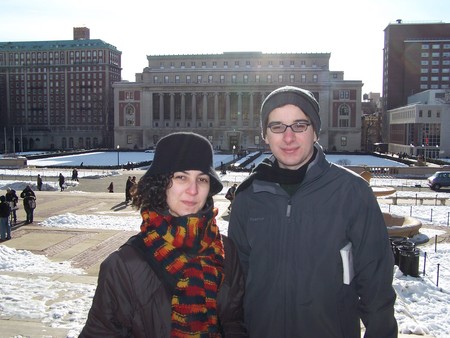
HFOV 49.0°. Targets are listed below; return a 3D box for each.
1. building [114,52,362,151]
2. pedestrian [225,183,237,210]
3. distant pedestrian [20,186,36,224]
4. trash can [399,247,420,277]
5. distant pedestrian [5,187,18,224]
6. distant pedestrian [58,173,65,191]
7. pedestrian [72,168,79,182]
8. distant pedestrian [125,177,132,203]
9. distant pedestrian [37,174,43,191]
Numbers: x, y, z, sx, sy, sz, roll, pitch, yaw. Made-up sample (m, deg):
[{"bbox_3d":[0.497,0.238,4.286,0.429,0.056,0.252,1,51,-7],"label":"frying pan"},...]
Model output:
[{"bbox_3d":[6.303,-23.939,183.565,80.019,31.997,50.000,1,5,8],"label":"building"},{"bbox_3d":[0.406,1.709,28.635,0.550,1.680,0.520,-1,5,-18],"label":"pedestrian"},{"bbox_3d":[-8.922,1.632,22.445,0.660,1.730,0.480,1,5,9],"label":"distant pedestrian"},{"bbox_3d":[5.309,2.677,14.200,0.600,0.800,0.600,1,5,8],"label":"trash can"},{"bbox_3d":[-9.627,1.684,22.289,0.580,1.700,0.500,4,6,41],"label":"distant pedestrian"},{"bbox_3d":[-15.433,1.285,46.714,0.450,1.720,0.520,1,5,6],"label":"distant pedestrian"},{"bbox_3d":[-19.524,0.824,64.639,0.420,1.700,0.520,1,5,12],"label":"pedestrian"},{"bbox_3d":[-6.533,1.378,33.466,0.420,1.740,0.520,-1,5,-15],"label":"distant pedestrian"},{"bbox_3d":[-19.112,1.437,50.928,0.400,1.700,0.520,1,5,12],"label":"distant pedestrian"}]

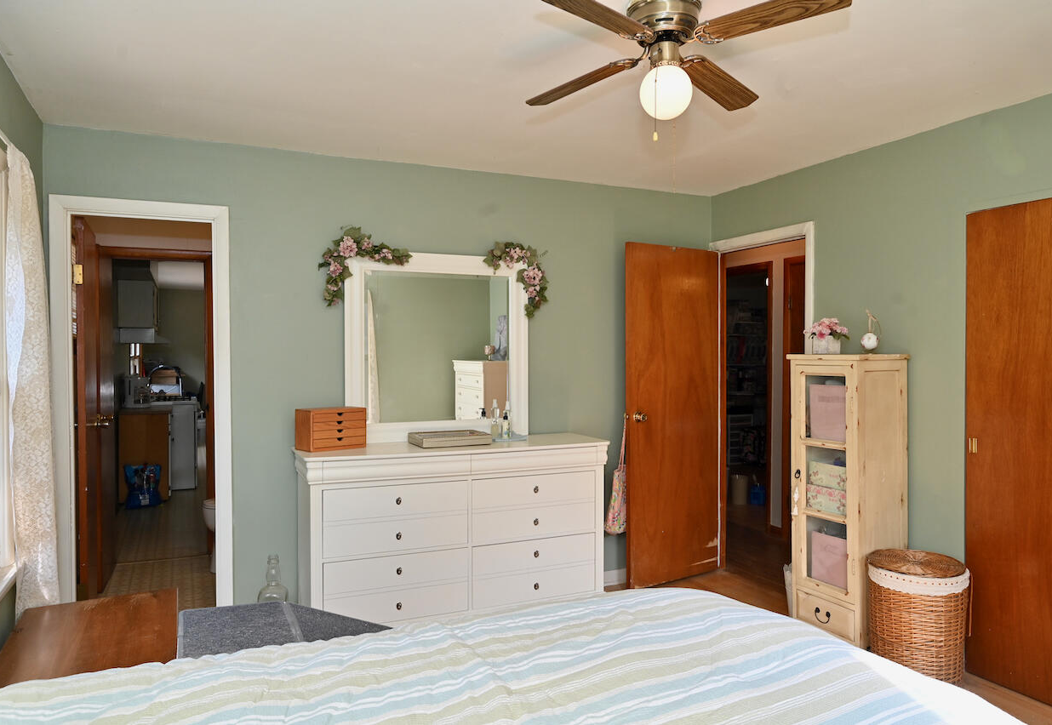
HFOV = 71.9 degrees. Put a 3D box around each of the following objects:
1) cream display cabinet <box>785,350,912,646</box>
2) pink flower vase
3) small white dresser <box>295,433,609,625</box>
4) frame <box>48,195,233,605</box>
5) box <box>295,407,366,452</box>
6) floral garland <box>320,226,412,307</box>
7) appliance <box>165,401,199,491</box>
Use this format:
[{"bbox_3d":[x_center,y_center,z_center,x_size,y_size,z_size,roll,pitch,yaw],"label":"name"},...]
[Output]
[{"bbox_3d":[1.562,0.660,3.545,0.333,1.405,0.437,-1,1,-25],"label":"cream display cabinet"},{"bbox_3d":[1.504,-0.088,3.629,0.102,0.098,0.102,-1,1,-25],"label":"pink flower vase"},{"bbox_3d":[-0.356,0.894,3.720,1.545,0.951,0.455,-1,1,-24],"label":"small white dresser"},{"bbox_3d":[-1.781,0.317,3.400,0.733,2.124,0.130,-1,1,-25],"label":"frame"},{"bbox_3d":[-0.953,0.325,3.565,0.278,0.195,0.170,-1,1,-37],"label":"box"},{"bbox_3d":[-0.817,-0.485,3.706,0.460,0.410,0.120,-1,1,-25],"label":"floral garland"},{"bbox_3d":[-3.861,0.869,7.764,0.670,0.936,0.720,-1,1,-25],"label":"appliance"}]

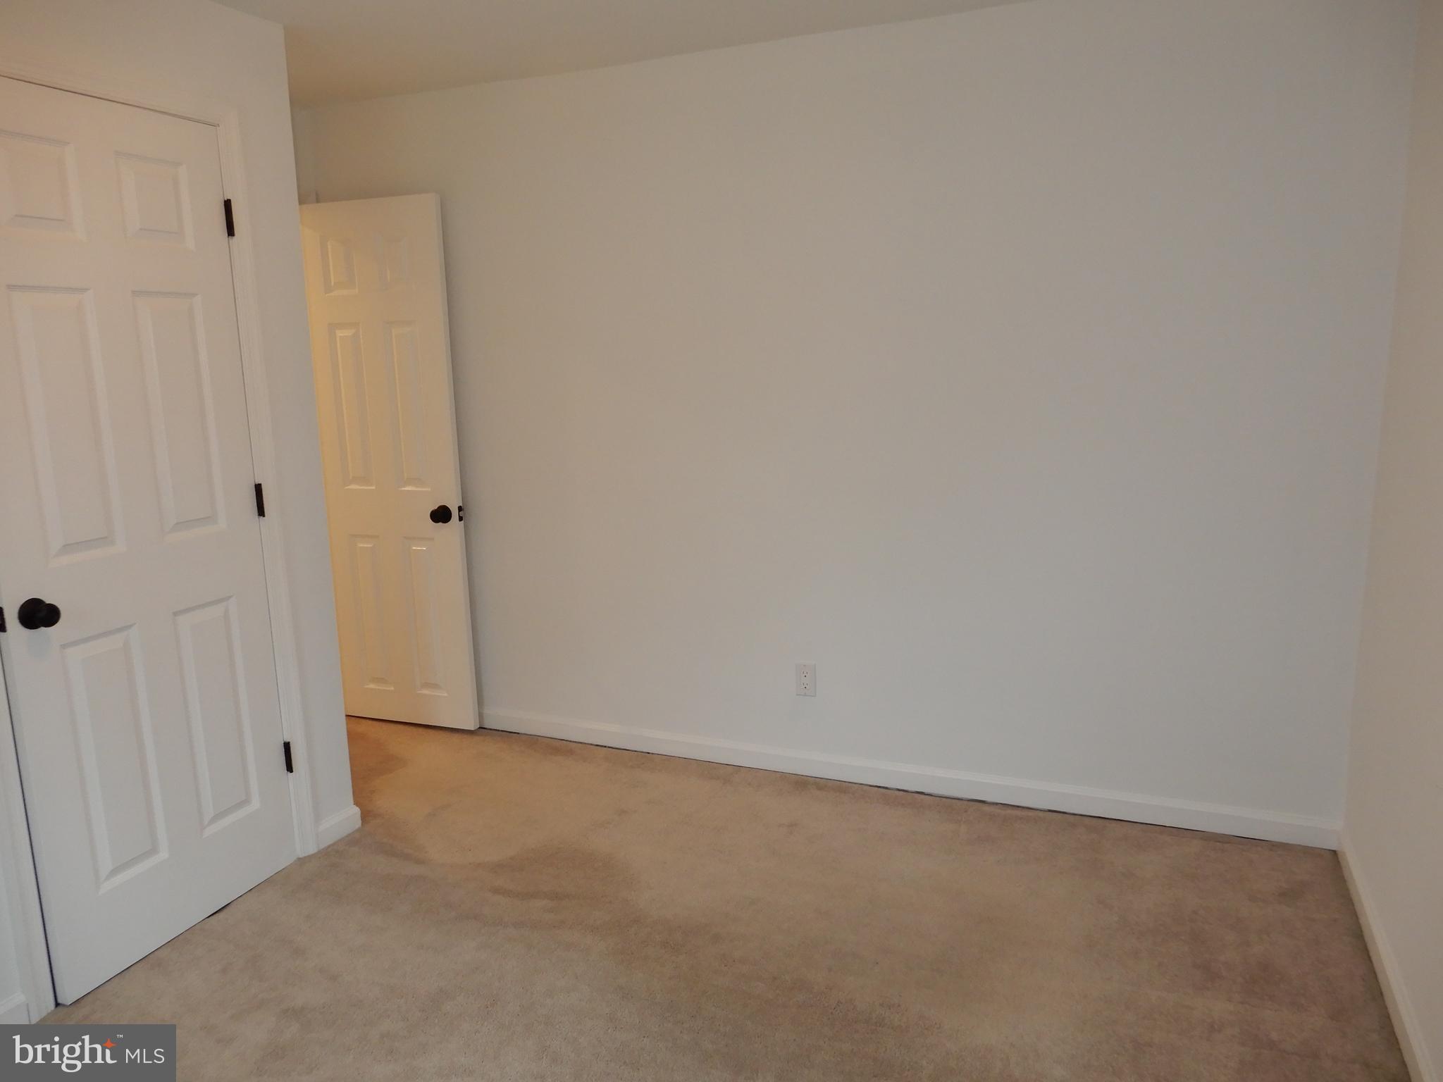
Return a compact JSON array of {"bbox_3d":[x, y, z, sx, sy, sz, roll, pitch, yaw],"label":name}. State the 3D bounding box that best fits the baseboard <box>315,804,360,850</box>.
[{"bbox_3d":[-1.185,0.881,3.083,0.015,0.077,0.172,3,11,24],"label":"baseboard"}]

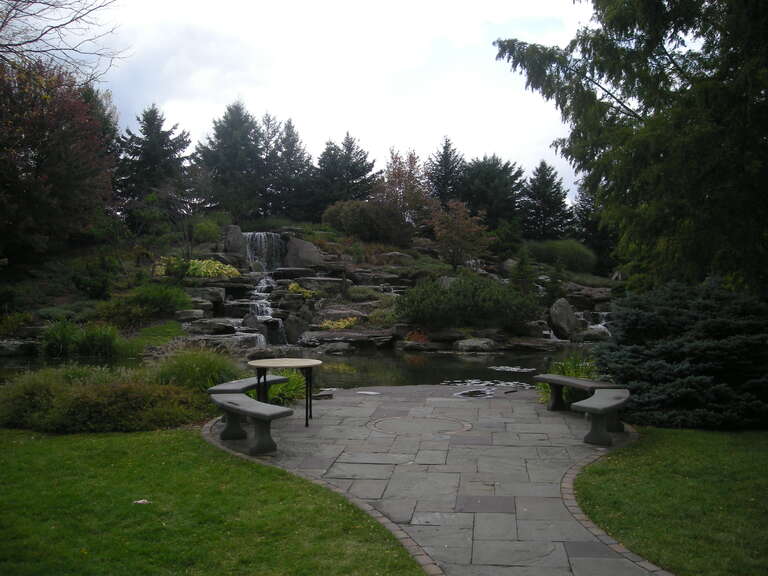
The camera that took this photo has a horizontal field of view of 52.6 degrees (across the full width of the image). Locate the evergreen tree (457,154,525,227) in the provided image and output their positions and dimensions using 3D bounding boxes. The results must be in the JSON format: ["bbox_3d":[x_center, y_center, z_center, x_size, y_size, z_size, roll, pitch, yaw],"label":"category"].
[{"bbox_3d":[5.898,-5.233,43.000,3.766,4.319,3.700,0,0,0],"label":"evergreen tree"}]

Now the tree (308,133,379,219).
[{"bbox_3d":[-1.825,-4.981,35.000,3.160,4.060,3.160,0,1,0],"label":"tree"}]

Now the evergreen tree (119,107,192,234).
[{"bbox_3d":[-12.467,-6.355,42.000,4.003,7.140,3.900,0,0,0],"label":"evergreen tree"}]

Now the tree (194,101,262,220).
[{"bbox_3d":[-8.711,-7.087,43.500,3.809,6.835,3.800,0,0,0],"label":"tree"}]

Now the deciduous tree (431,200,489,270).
[{"bbox_3d":[3.111,-2.164,32.000,2.390,2.885,2.300,0,0,0],"label":"deciduous tree"}]

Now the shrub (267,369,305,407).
[{"bbox_3d":[-1.408,1.394,11.100,0.620,0.490,0.580,0,0,0],"label":"shrub"}]

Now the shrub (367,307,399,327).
[{"bbox_3d":[-0.047,0.899,24.500,1.010,0.631,0.900,0,0,0],"label":"shrub"}]

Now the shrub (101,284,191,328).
[{"bbox_3d":[-6.477,0.500,21.000,2.490,1.190,1.900,0,1,0],"label":"shrub"}]

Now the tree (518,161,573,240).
[{"bbox_3d":[9.567,-5.184,46.000,3.200,4.740,3.100,0,0,0],"label":"tree"}]

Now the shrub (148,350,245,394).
[{"bbox_3d":[-2.690,1.255,11.200,1.360,0.760,1.200,0,0,0],"label":"shrub"}]

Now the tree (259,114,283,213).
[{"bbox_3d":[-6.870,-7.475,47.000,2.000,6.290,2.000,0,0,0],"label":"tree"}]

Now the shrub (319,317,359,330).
[{"bbox_3d":[-1.125,0.878,19.200,0.990,0.350,0.650,0,1,0],"label":"shrub"}]

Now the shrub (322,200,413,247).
[{"bbox_3d":[-0.765,-2.990,36.000,4.173,2.133,3.200,0,0,0],"label":"shrub"}]

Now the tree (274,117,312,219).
[{"bbox_3d":[-4.196,-5.471,36.000,1.940,4.780,1.940,0,1,0],"label":"tree"}]

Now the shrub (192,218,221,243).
[{"bbox_3d":[-8.001,-2.592,35.000,1.260,1.080,1.200,0,0,0],"label":"shrub"}]

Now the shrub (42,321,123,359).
[{"bbox_3d":[-8.076,1.366,20.800,2.143,0.991,1.500,0,0,0],"label":"shrub"}]

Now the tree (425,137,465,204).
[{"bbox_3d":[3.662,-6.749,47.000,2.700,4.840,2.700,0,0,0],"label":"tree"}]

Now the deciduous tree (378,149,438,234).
[{"bbox_3d":[1.388,-5.468,44.000,3.400,4.870,3.200,0,0,0],"label":"deciduous tree"}]

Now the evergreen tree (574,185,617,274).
[{"bbox_3d":[8.988,-2.444,33.000,1.960,3.910,1.960,0,1,0],"label":"evergreen tree"}]

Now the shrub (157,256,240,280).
[{"bbox_3d":[-5.812,-0.608,24.200,2.560,0.750,1.300,0,1,0],"label":"shrub"}]

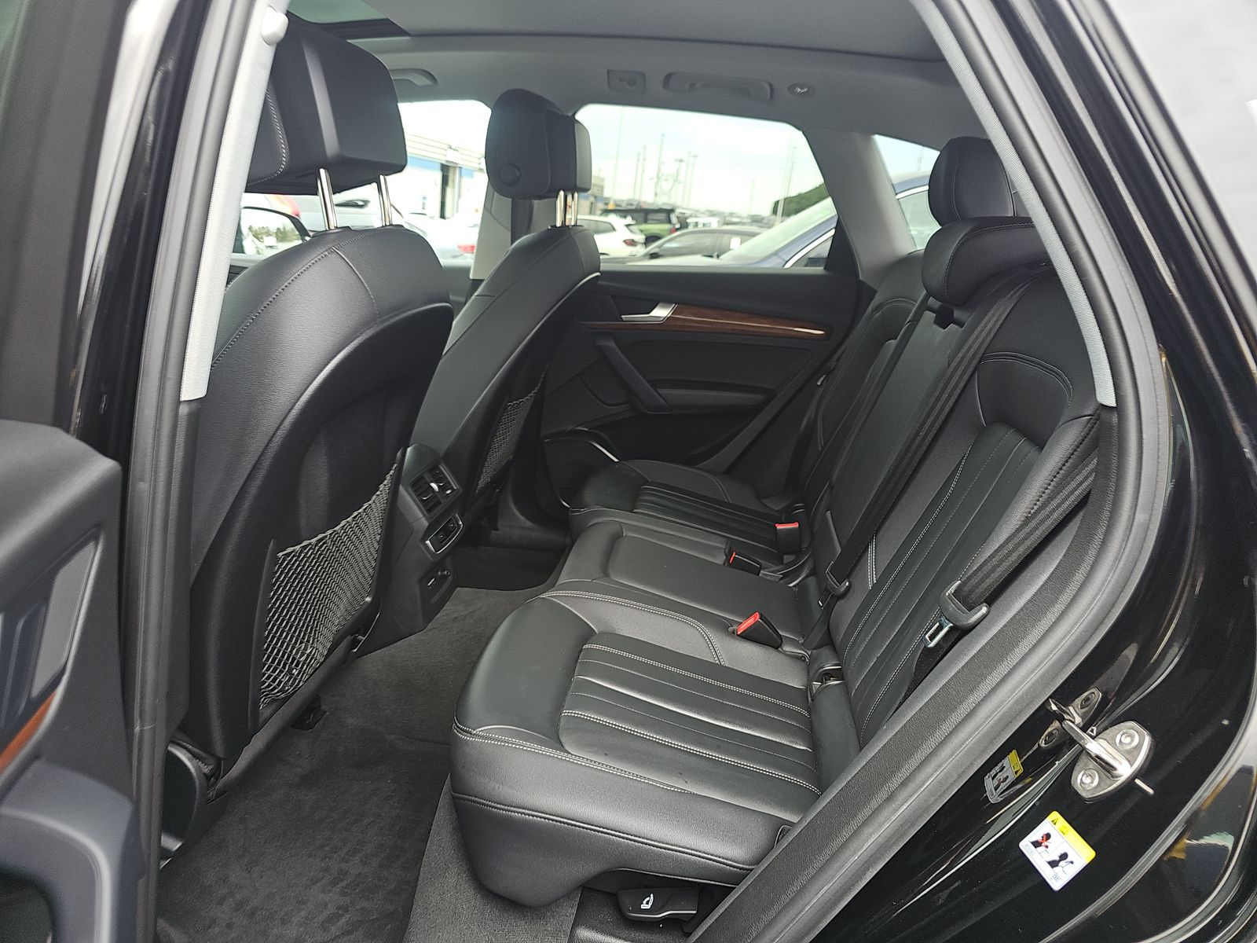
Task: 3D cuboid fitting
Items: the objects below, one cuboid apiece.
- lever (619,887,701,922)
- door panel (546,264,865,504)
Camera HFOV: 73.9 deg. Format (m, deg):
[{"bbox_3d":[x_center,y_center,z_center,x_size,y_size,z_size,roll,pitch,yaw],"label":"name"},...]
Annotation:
[{"bbox_3d":[0.038,0.538,1.038,0.100,0.035,0.032,5,18,6],"label":"lever"},{"bbox_3d":[0.181,-0.214,2.166,0.820,0.620,0.140,5,18,6],"label":"door panel"}]

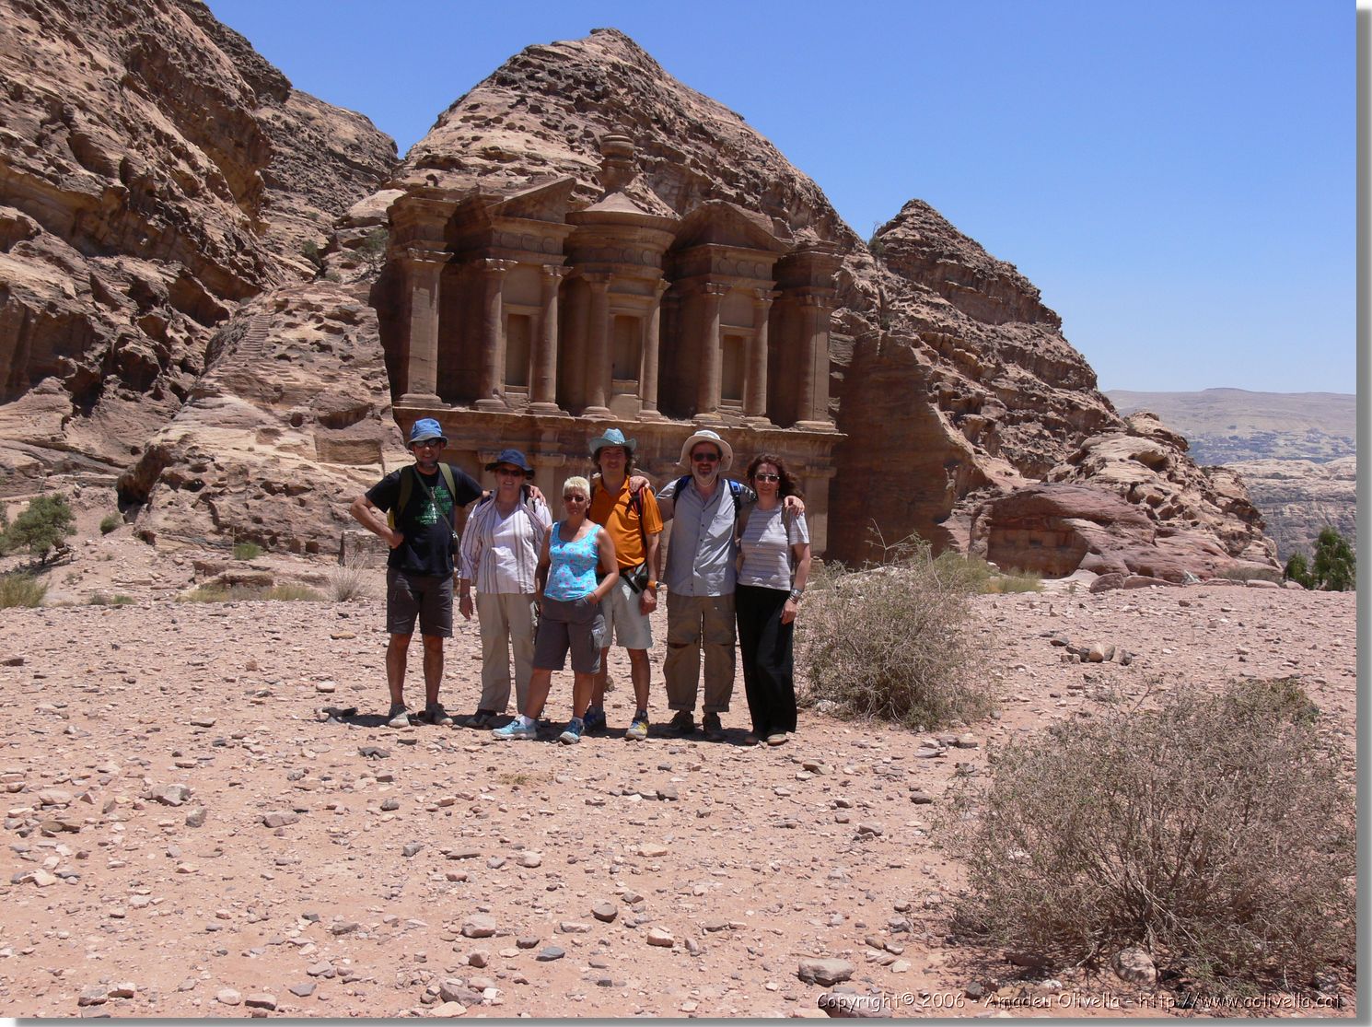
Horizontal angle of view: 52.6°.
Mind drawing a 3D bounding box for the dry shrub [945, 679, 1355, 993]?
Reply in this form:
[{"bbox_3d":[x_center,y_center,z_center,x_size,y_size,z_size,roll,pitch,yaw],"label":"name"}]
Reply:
[{"bbox_3d":[1.540,0.965,4.580,1.380,0.840,1.300,1,-1,0],"label":"dry shrub"}]

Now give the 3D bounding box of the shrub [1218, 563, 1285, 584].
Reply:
[{"bbox_3d":[14.670,1.600,36.000,1.650,0.580,1.300,1,-1,0],"label":"shrub"}]

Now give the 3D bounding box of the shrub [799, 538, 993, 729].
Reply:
[{"bbox_3d":[1.420,0.780,9.500,1.320,1.160,1.250,1,-1,0],"label":"shrub"}]

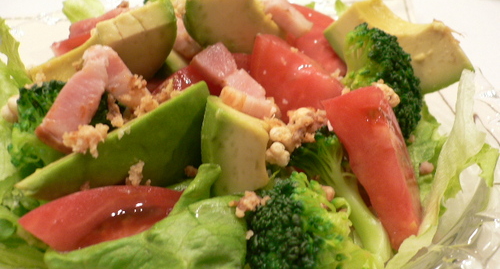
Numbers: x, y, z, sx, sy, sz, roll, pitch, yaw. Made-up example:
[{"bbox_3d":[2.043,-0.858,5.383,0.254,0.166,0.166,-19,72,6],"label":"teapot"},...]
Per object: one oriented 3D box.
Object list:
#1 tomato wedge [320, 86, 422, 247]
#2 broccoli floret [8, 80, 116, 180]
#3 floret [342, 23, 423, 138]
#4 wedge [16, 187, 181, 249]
[{"bbox_3d":[0.046,0.012,0.193,0.027,0.028,0.058,-8,70,-10],"label":"tomato wedge"},{"bbox_3d":[-0.080,-0.002,0.216,0.042,0.040,0.040,-6,3,0],"label":"broccoli floret"},{"bbox_3d":[0.060,-0.024,0.230,0.034,0.044,0.036,-34,38,9],"label":"floret"},{"bbox_3d":[-0.053,0.030,0.188,0.060,0.023,0.026,-6,37,-3],"label":"wedge"}]

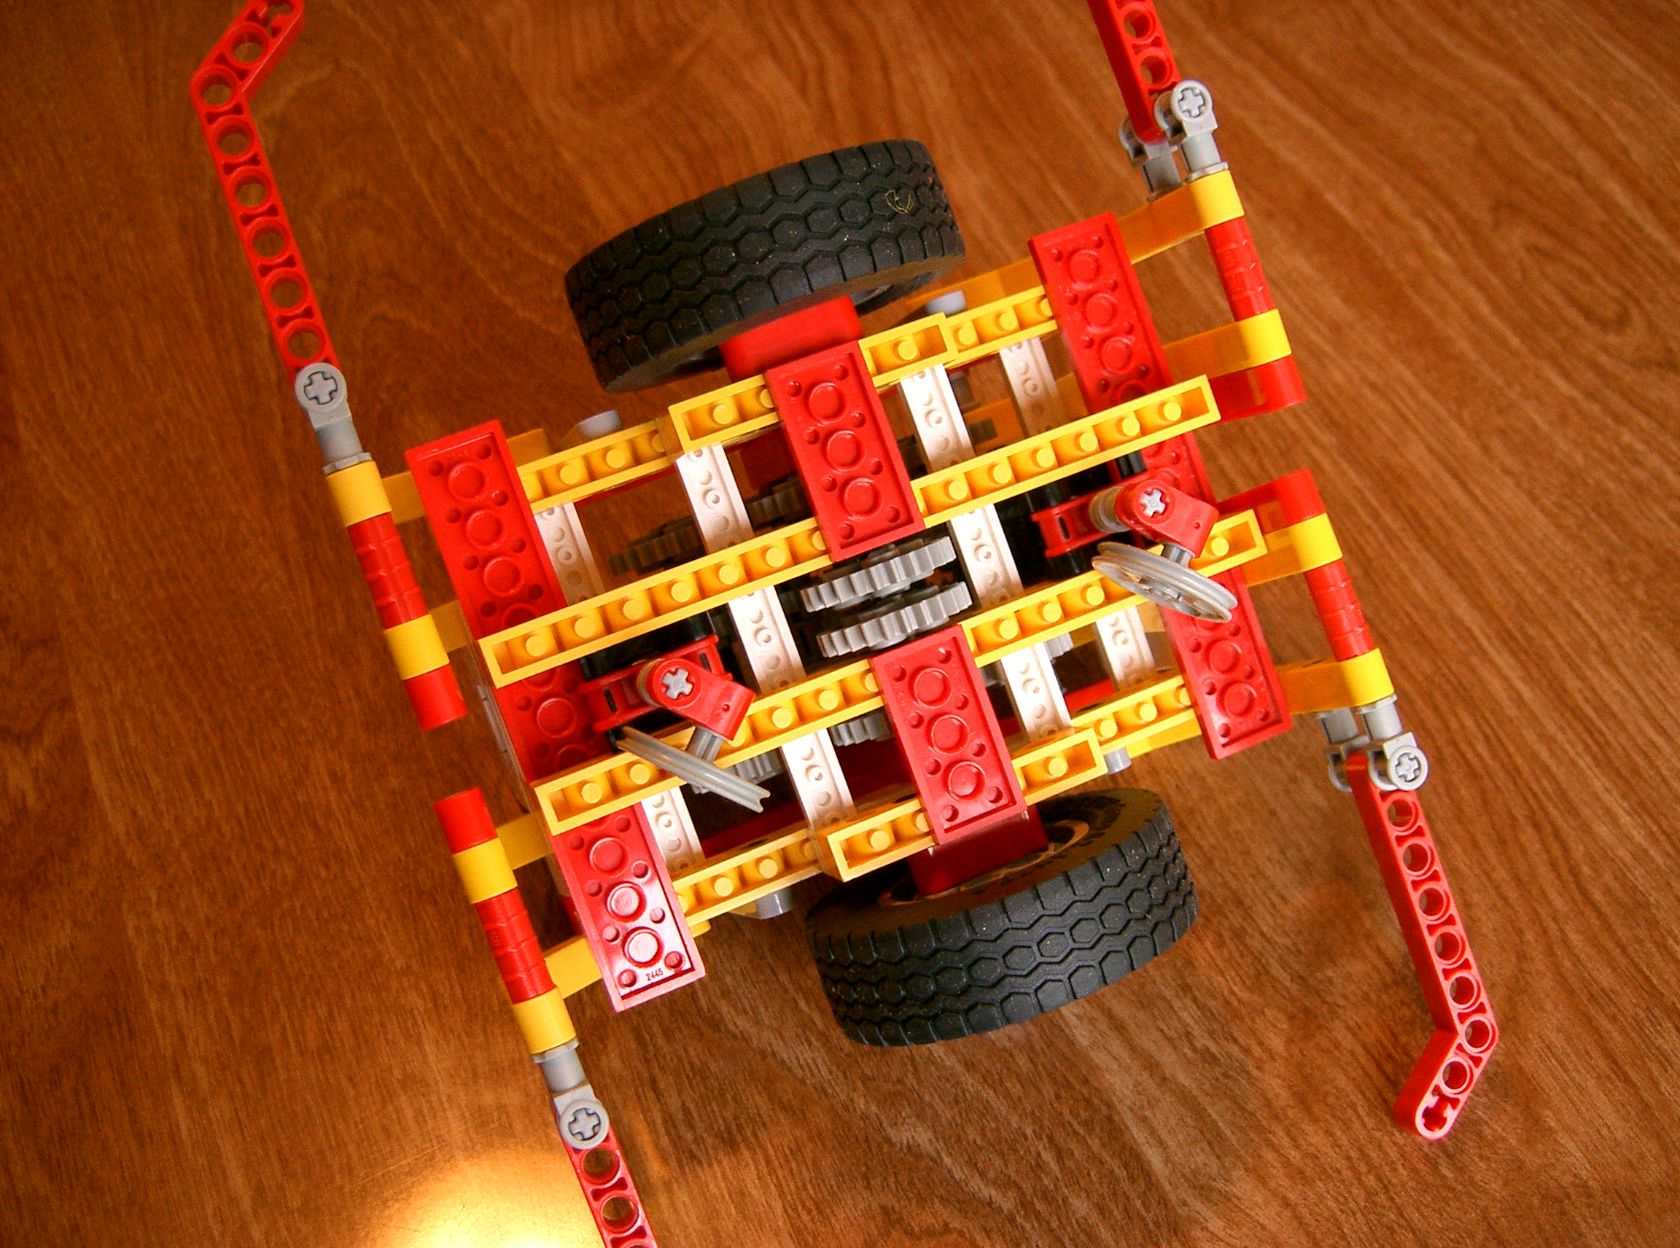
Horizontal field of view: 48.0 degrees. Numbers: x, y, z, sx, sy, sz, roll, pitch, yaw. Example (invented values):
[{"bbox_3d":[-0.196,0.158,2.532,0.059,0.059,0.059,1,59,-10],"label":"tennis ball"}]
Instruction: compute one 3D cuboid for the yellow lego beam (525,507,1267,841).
[{"bbox_3d":[0.012,0.007,0.308,0.128,0.010,0.008,-21,93,-13],"label":"yellow lego beam"}]

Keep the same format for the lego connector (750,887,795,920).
[{"bbox_3d":[-0.012,0.046,0.317,0.007,0.007,0.007,-21,93,-13],"label":"lego connector"}]

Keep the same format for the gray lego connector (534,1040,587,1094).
[{"bbox_3d":[-0.042,0.067,0.285,0.007,0.007,0.008,-21,93,-13],"label":"gray lego connector"}]

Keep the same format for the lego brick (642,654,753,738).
[{"bbox_3d":[-0.021,0.011,0.281,0.016,0.008,0.008,28,82,-11],"label":"lego brick"}]

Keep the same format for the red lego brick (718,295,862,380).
[{"bbox_3d":[-0.008,-0.046,0.306,0.024,0.008,0.008,-21,93,-13],"label":"red lego brick"}]

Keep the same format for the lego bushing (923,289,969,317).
[{"bbox_3d":[0.019,-0.054,0.327,0.007,0.007,0.006,-21,93,-13],"label":"lego bushing"}]

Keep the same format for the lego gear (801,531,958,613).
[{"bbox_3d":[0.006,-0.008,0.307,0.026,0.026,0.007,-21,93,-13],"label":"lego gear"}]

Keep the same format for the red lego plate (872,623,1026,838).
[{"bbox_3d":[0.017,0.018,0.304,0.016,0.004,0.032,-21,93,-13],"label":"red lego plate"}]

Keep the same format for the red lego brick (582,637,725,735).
[{"bbox_3d":[-0.029,0.009,0.300,0.024,0.008,0.008,-21,93,-13],"label":"red lego brick"}]

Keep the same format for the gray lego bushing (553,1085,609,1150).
[{"bbox_3d":[-0.039,0.074,0.285,0.008,0.008,0.009,-21,93,-13],"label":"gray lego bushing"}]

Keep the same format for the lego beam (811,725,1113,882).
[{"bbox_3d":[0.020,0.029,0.309,0.048,0.010,0.008,-21,93,-13],"label":"lego beam"}]

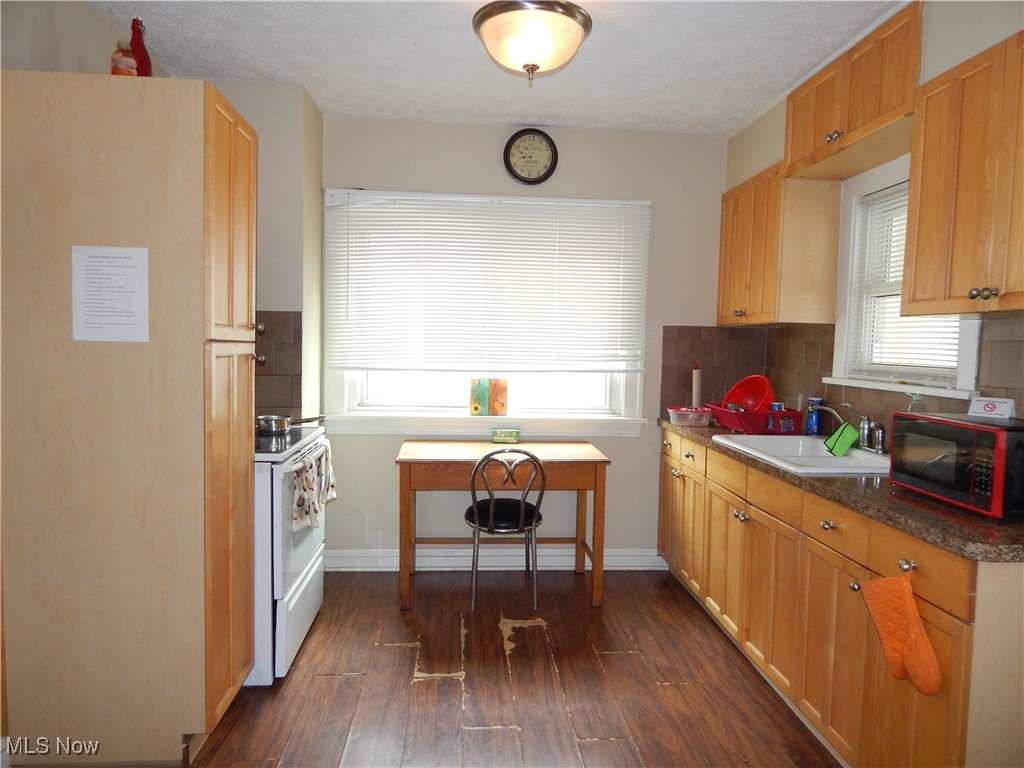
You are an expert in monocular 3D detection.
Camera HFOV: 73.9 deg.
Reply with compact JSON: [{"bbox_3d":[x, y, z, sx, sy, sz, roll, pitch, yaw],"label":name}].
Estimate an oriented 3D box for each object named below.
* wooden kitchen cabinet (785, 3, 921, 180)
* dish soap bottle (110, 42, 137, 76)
[{"bbox_3d":[1.476,-1.133,2.773,0.291,0.380,0.924,1,4,-4],"label":"wooden kitchen cabinet"},{"bbox_3d":[-1.215,-0.993,2.135,0.080,0.151,0.080,1,4,-4],"label":"dish soap bottle"}]

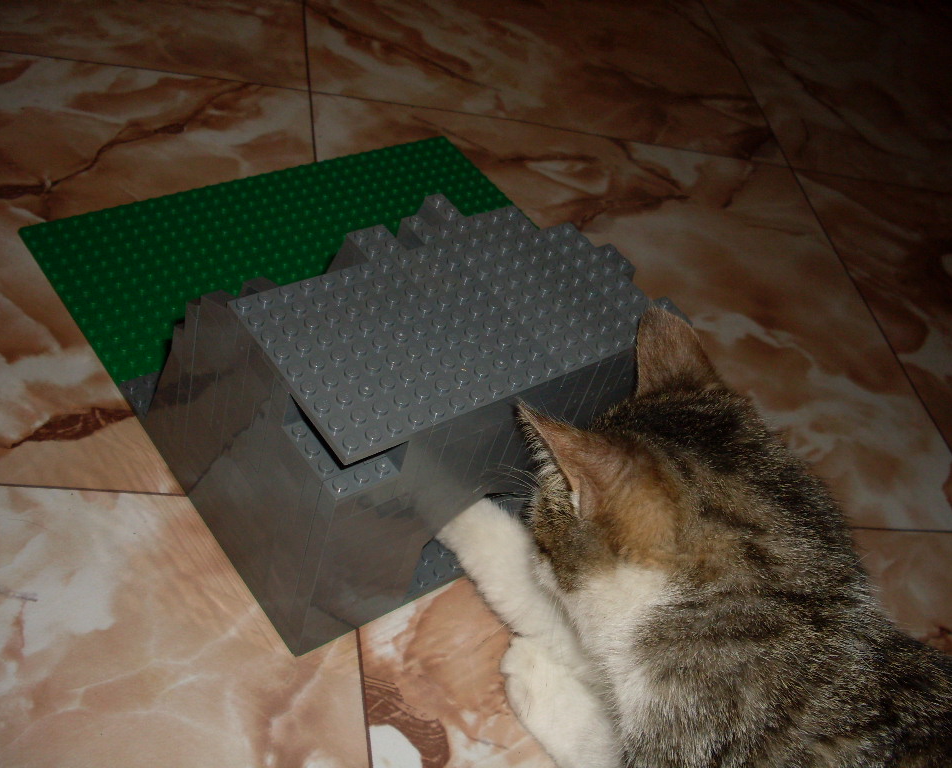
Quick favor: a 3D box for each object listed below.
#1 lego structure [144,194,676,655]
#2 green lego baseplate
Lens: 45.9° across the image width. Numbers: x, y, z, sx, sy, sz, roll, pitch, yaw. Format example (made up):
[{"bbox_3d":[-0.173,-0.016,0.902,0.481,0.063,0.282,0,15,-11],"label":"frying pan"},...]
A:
[{"bbox_3d":[0.004,-0.026,0.477,0.256,0.119,0.146,-21,57,-34],"label":"lego structure"},{"bbox_3d":[-0.042,-0.023,0.543,0.256,0.004,0.256,-21,57,-34],"label":"green lego baseplate"}]

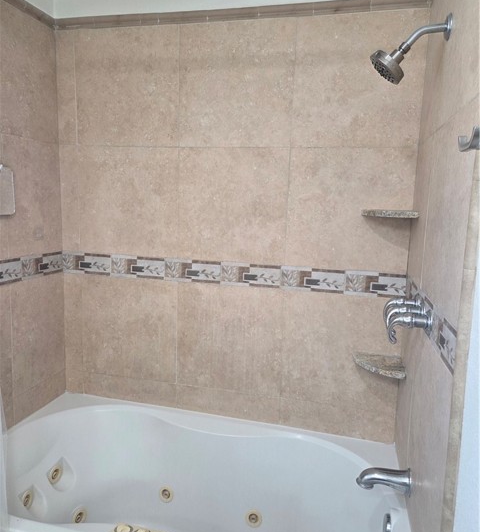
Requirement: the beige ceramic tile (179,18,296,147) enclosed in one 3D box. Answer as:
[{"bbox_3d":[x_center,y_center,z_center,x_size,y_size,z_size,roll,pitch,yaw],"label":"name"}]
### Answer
[{"bbox_3d":[-0.016,-0.702,1.648,0.457,0.460,0.012,4,9,13],"label":"beige ceramic tile"}]

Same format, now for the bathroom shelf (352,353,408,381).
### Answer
[{"bbox_3d":[0.508,0.368,1.568,0.178,0.028,0.143,4,8,13],"label":"bathroom shelf"}]

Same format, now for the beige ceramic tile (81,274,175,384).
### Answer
[{"bbox_3d":[-0.489,0.277,1.870,0.458,0.452,0.012,4,8,13],"label":"beige ceramic tile"}]

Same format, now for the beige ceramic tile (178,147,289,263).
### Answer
[{"bbox_3d":[-0.031,-0.237,1.693,0.451,0.463,0.012,4,8,13],"label":"beige ceramic tile"}]

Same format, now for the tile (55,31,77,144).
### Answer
[{"bbox_3d":[-0.725,-0.736,1.790,0.087,0.456,0.012,4,8,13],"label":"tile"}]

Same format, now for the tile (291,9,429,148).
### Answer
[{"bbox_3d":[0.421,-0.666,1.529,0.451,0.456,0.012,4,8,13],"label":"tile"}]

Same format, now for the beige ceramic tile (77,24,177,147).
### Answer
[{"bbox_3d":[-0.460,-0.720,1.730,0.458,0.456,0.012,4,8,13],"label":"beige ceramic tile"}]

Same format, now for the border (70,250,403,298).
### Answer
[{"bbox_3d":[-0.084,0.036,1.773,1.467,0.091,0.012,4,9,13],"label":"border"}]

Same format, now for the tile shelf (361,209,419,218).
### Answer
[{"bbox_3d":[0.533,-0.186,1.514,0.185,0.024,0.150,4,9,13],"label":"tile shelf"}]

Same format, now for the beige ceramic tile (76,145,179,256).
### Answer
[{"bbox_3d":[-0.473,-0.265,1.794,0.458,0.463,0.012,4,8,13],"label":"beige ceramic tile"}]

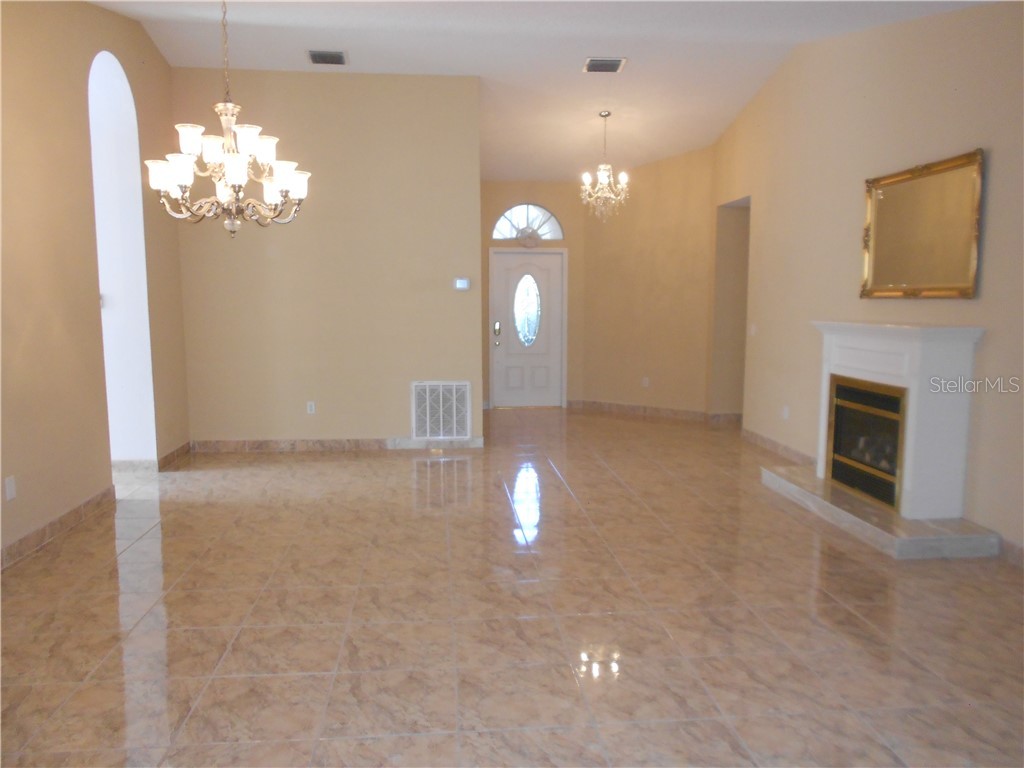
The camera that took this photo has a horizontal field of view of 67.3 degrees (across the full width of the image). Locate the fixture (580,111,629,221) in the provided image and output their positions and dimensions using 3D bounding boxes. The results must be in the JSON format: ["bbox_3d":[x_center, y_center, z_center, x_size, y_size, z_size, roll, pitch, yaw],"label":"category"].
[{"bbox_3d":[0.956,-2.230,7.903,0.500,1.101,0.500,-1,7,-5],"label":"fixture"}]

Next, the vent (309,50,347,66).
[{"bbox_3d":[-1.589,-2.827,6.678,0.335,0.030,0.245,-1,-6,-5],"label":"vent"}]

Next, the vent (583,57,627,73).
[{"bbox_3d":[0.834,-2.854,6.890,0.355,0.030,0.255,-1,-6,-5],"label":"vent"}]

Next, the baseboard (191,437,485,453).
[{"bbox_3d":[-1.647,0.578,7.306,2.756,0.101,0.020,-1,7,-5],"label":"baseboard"}]

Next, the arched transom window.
[{"bbox_3d":[0.200,-2.051,9.781,0.916,0.461,0.080,-1,7,-5],"label":"arched transom window"}]

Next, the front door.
[{"bbox_3d":[0.217,-0.710,9.931,1.012,2.045,0.080,-1,7,-5],"label":"front door"}]

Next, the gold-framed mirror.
[{"bbox_3d":[2.620,-0.983,5.006,0.060,0.848,1.221,-1,7,-5],"label":"gold-framed mirror"}]

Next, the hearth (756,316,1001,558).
[{"bbox_3d":[2.359,0.241,5.158,0.592,1.276,1.798,-1,7,-5],"label":"hearth"}]

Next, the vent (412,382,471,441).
[{"bbox_3d":[-0.675,0.262,7.359,0.562,0.579,0.030,-1,7,-5],"label":"vent"}]

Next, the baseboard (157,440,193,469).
[{"bbox_3d":[-2.974,0.638,6.791,0.020,0.101,0.799,-1,7,-5],"label":"baseboard"}]

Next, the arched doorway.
[{"bbox_3d":[-2.982,-0.792,5.772,0.200,3.179,0.881,-1,7,-5],"label":"arched doorway"}]

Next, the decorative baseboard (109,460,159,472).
[{"bbox_3d":[-3.138,0.688,6.361,0.400,0.101,0.020,-1,7,-5],"label":"decorative baseboard"}]

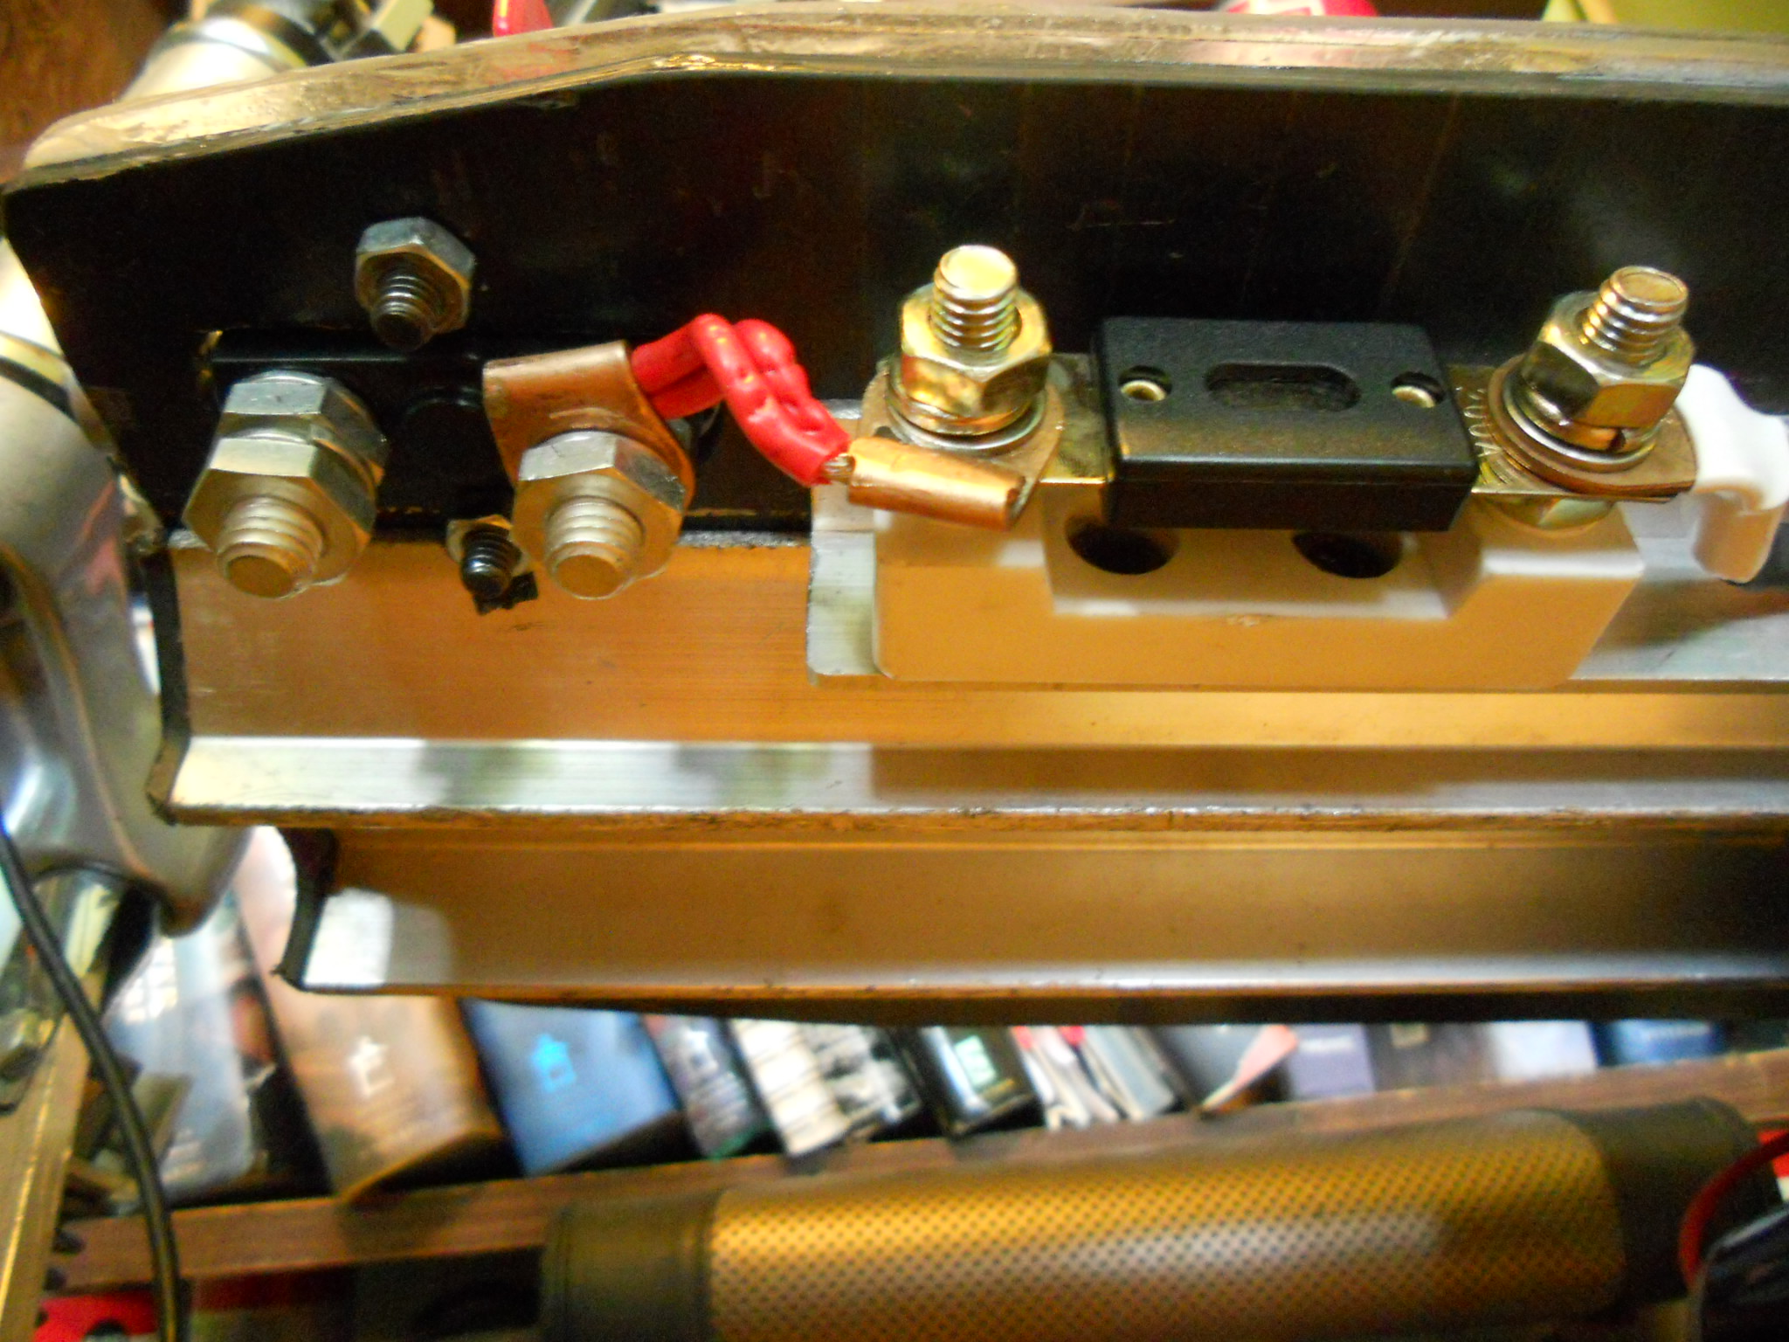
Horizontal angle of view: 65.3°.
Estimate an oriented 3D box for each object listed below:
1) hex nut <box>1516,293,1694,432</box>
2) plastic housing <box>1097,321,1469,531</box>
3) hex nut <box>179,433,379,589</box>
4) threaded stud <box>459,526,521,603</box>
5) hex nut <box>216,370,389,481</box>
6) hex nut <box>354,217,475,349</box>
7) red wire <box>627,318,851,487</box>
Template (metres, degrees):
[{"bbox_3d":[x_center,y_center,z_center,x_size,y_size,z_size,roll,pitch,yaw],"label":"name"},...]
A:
[{"bbox_3d":[0.069,-0.030,0.134,0.015,0.013,0.006,3,-39,1],"label":"hex nut"},{"bbox_3d":[0.038,-0.025,0.140,0.034,0.022,0.009,1,-39,-1],"label":"plastic housing"},{"bbox_3d":[-0.066,-0.019,0.152,0.019,0.008,0.017,5,-36,-7],"label":"hex nut"},{"bbox_3d":[-0.049,-0.014,0.168,0.006,0.009,0.006,1,-35,-1],"label":"threaded stud"},{"bbox_3d":[-0.067,-0.025,0.157,0.019,0.008,0.017,3,-35,-3],"label":"hex nut"},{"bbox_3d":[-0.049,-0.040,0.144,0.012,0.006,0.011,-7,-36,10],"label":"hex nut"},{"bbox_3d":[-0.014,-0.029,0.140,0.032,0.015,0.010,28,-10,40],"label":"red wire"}]

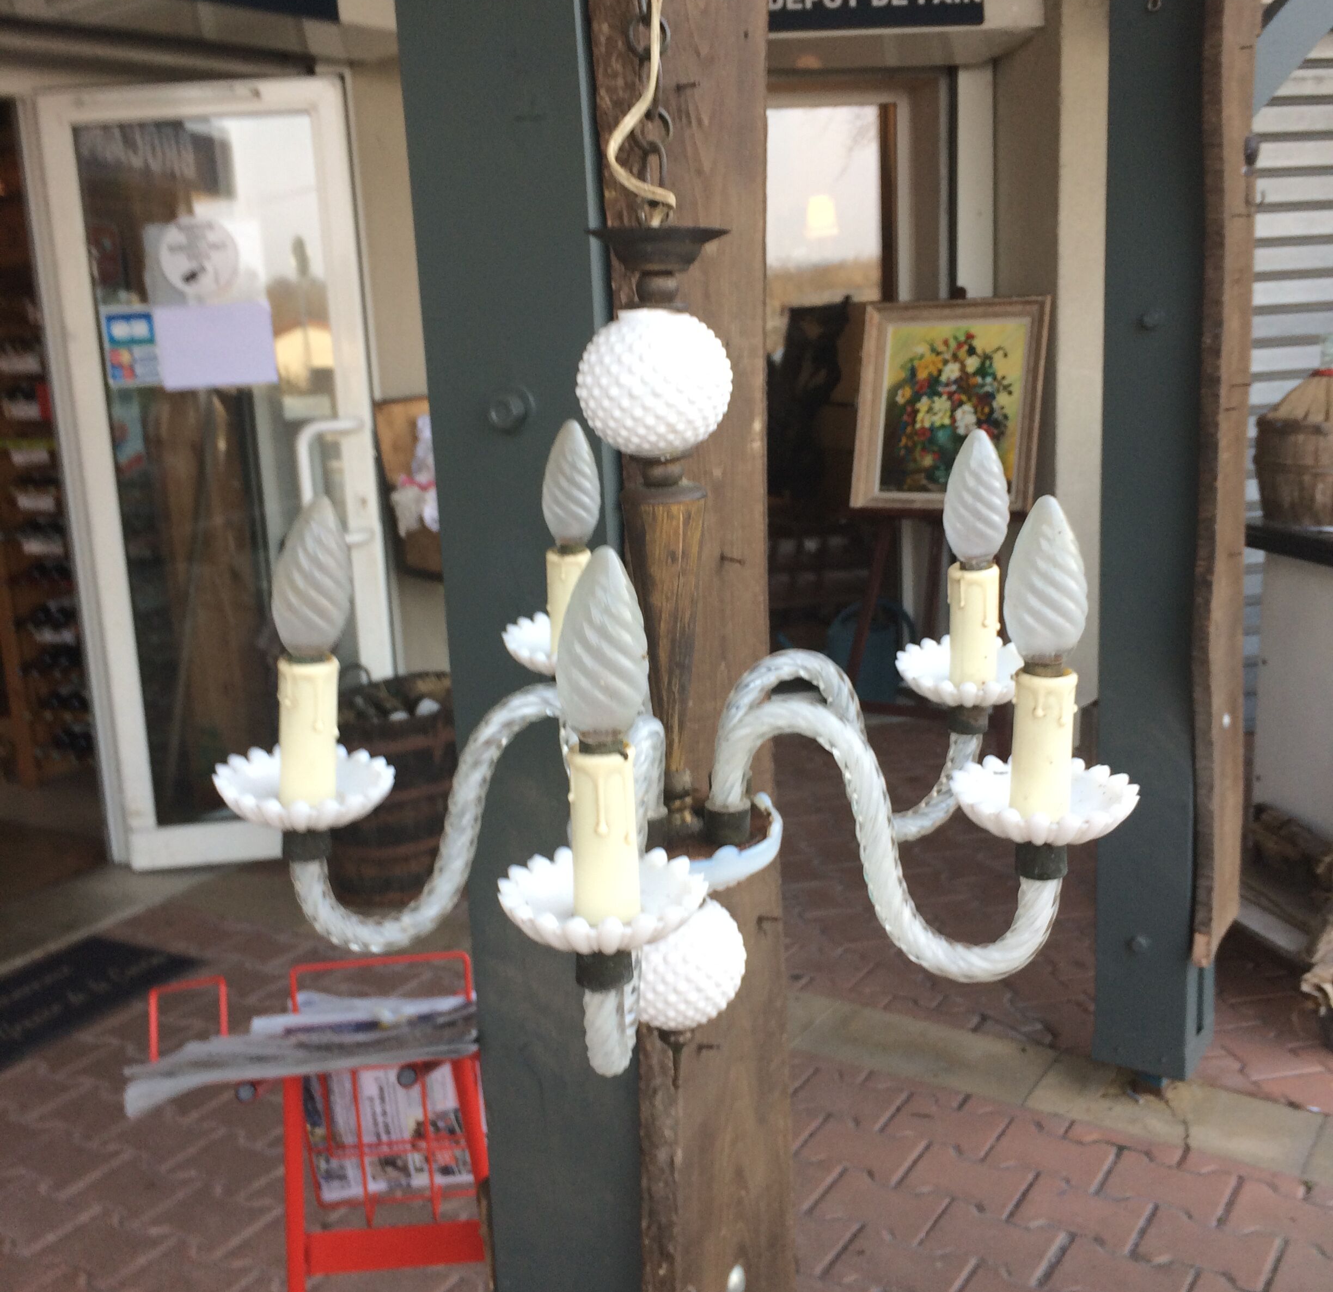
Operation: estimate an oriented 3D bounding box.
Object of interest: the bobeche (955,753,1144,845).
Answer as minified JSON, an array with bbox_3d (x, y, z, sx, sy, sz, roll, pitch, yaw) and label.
[{"bbox_3d":[0.166,0.073,0.656,0.081,0.026,0.081,-2,12,0],"label":"bobeche"}]

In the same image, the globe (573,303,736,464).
[{"bbox_3d":[-0.006,-0.126,0.711,0.074,0.071,0.074,-2,12,0],"label":"globe"}]

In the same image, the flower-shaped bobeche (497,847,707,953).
[{"bbox_3d":[-0.024,0.103,0.576,0.081,0.026,0.081,-2,12,0],"label":"flower-shaped bobeche"}]

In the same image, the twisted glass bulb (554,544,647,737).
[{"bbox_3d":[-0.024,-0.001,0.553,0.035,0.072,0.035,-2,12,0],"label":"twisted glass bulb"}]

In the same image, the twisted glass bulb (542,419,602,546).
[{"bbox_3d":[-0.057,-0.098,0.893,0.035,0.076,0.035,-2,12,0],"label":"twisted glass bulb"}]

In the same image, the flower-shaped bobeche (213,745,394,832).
[{"bbox_3d":[-0.168,0.070,0.701,0.081,0.026,0.081,-2,12,0],"label":"flower-shaped bobeche"}]

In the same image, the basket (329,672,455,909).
[{"bbox_3d":[-0.690,0.376,3.904,0.440,0.500,0.440,-2,12,0],"label":"basket"}]

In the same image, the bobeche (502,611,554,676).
[{"bbox_3d":[-0.059,0.001,0.915,0.081,0.026,0.081,-2,12,0],"label":"bobeche"}]

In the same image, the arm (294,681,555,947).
[{"bbox_3d":[-0.096,0.084,0.725,0.172,0.125,0.018,-6,12,-15],"label":"arm"}]

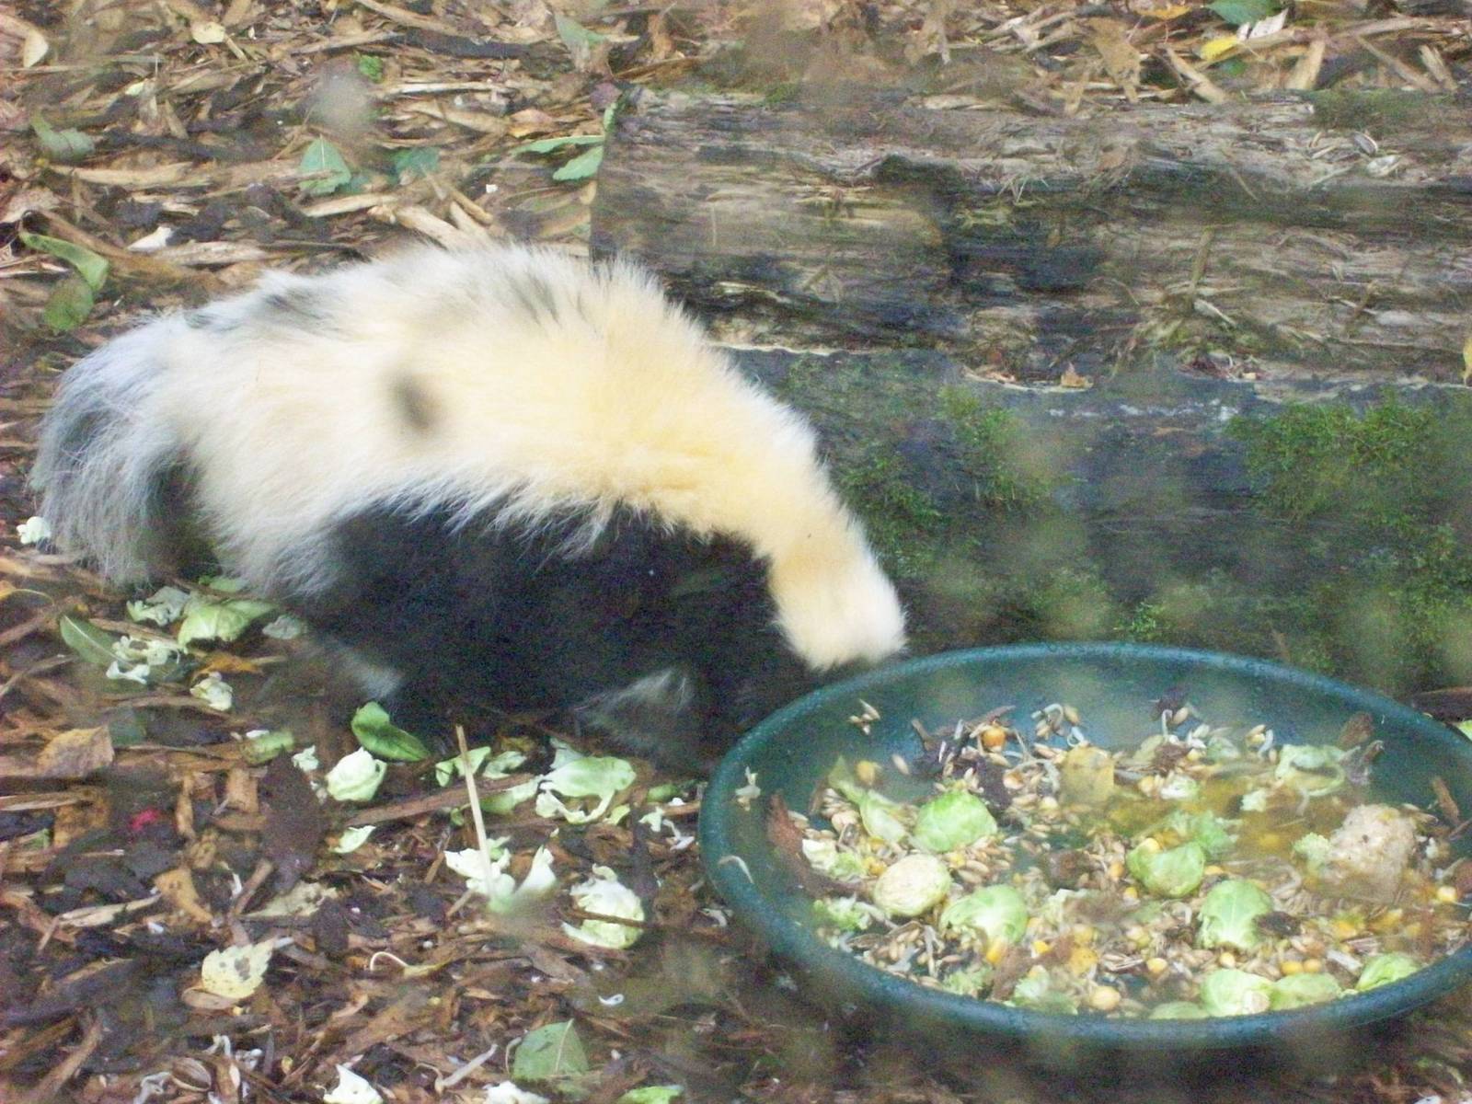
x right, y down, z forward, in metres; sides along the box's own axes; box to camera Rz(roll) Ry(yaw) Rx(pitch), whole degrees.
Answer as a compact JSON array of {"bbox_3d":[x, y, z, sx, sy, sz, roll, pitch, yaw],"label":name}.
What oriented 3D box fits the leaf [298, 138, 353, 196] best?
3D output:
[{"bbox_3d":[-0.227,-0.207,2.489,0.030,0.009,0.034,-33,65,-22],"label":"leaf"}]

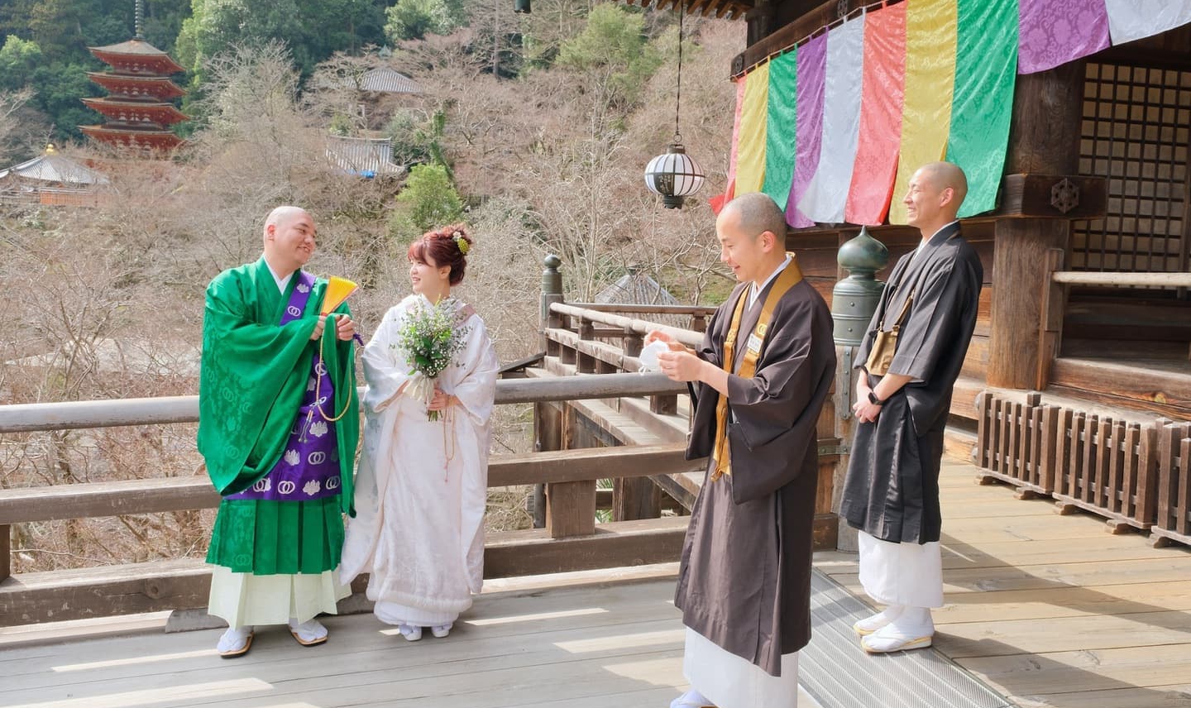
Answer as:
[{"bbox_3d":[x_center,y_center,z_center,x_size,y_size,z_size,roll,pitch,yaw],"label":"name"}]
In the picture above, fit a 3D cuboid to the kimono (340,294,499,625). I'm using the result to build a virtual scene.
[{"bbox_3d":[-0.692,0.407,3.763,0.590,1.280,0.450,0,6,4],"label":"kimono"}]

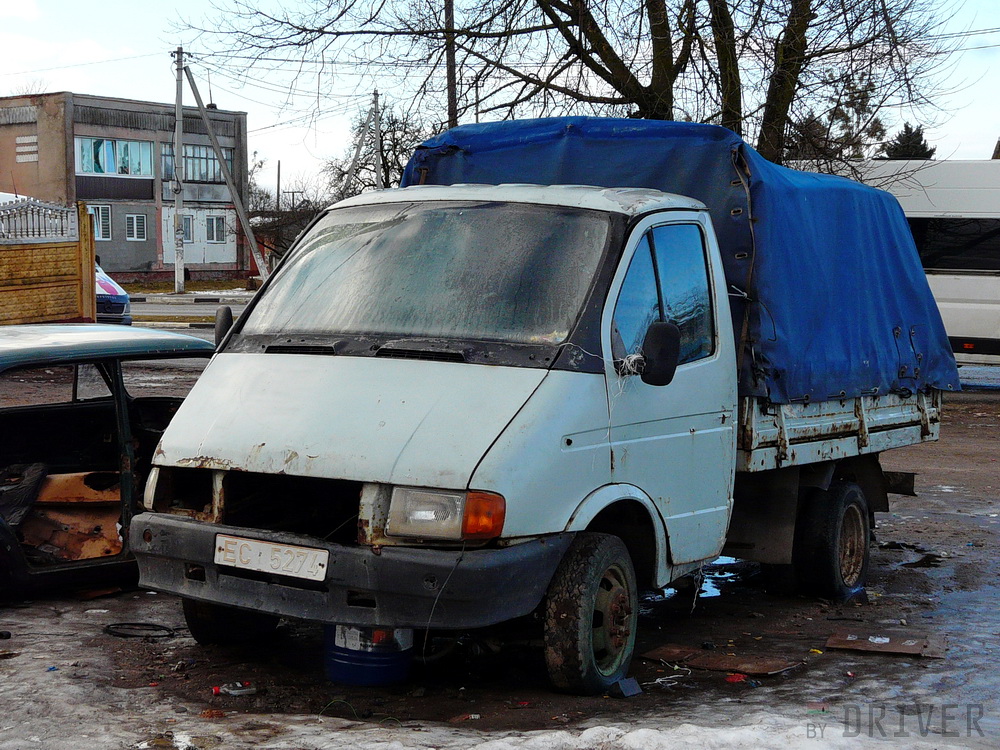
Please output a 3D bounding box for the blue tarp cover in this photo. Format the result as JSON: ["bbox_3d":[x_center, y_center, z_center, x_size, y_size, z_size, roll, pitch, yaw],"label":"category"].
[{"bbox_3d":[1.170,-0.602,8.248,2.100,1.340,3.400,3,2,32],"label":"blue tarp cover"}]

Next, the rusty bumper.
[{"bbox_3d":[-0.691,0.706,5.310,1.880,0.330,0.570,3,2,32],"label":"rusty bumper"}]

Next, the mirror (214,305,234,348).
[{"bbox_3d":[-1.265,-0.198,6.473,0.150,0.250,0.090,4,3,40],"label":"mirror"}]

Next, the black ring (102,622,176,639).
[{"bbox_3d":[-1.724,1.208,6.770,0.345,0.030,0.340,1,2,0],"label":"black ring"}]

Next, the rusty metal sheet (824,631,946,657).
[{"bbox_3d":[1.810,1.251,6.615,0.550,0.030,0.370,1,2,27],"label":"rusty metal sheet"}]

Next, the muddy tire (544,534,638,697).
[{"bbox_3d":[0.367,0.923,5.470,0.190,0.650,0.660,2,2,24],"label":"muddy tire"}]

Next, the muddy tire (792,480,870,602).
[{"bbox_3d":[1.887,0.933,7.940,0.200,0.660,0.660,3,2,32],"label":"muddy tire"}]

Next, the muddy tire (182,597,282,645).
[{"bbox_3d":[-1.113,0.867,6.385,0.190,0.650,0.660,2,2,26],"label":"muddy tire"}]

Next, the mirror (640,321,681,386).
[{"bbox_3d":[0.606,-0.080,5.313,0.150,0.250,0.090,3,2,23],"label":"mirror"}]

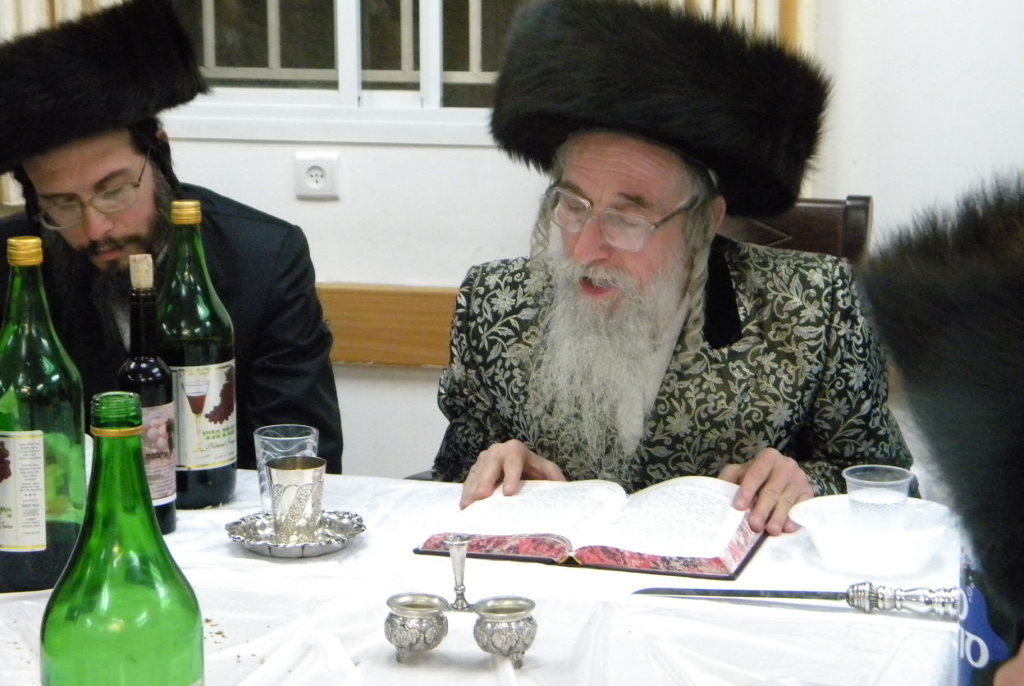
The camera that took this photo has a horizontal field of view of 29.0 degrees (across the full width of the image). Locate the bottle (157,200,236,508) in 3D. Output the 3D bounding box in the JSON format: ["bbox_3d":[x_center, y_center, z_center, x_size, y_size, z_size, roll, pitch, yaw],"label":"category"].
[{"bbox_3d":[-0.333,0.010,2.054,0.091,0.312,0.091,-2,11,-9],"label":"bottle"}]

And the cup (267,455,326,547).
[{"bbox_3d":[-0.207,0.153,1.910,0.057,0.076,0.057,-1,11,-6],"label":"cup"}]

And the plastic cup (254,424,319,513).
[{"bbox_3d":[-0.231,0.130,2.041,0.066,0.080,0.066,-1,11,-7],"label":"plastic cup"}]

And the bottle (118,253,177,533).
[{"bbox_3d":[-0.362,0.049,1.955,0.056,0.272,0.056,-2,11,-11],"label":"bottle"}]

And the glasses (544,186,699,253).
[{"bbox_3d":[0.143,-0.166,2.269,0.138,0.048,0.140,18,33,31],"label":"glasses"}]

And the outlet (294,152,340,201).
[{"bbox_3d":[-0.354,-0.304,3.600,0.083,0.085,0.014,2,11,12],"label":"outlet"}]

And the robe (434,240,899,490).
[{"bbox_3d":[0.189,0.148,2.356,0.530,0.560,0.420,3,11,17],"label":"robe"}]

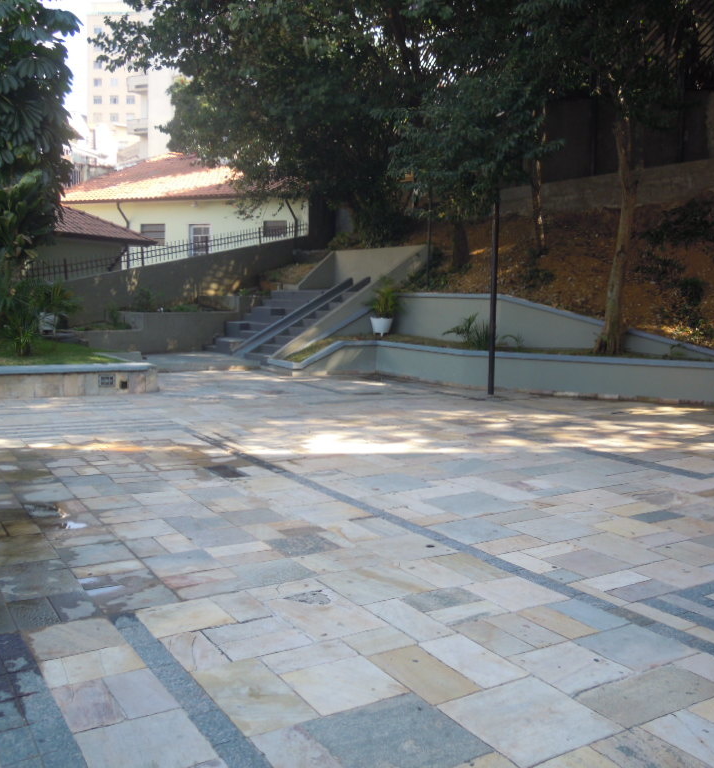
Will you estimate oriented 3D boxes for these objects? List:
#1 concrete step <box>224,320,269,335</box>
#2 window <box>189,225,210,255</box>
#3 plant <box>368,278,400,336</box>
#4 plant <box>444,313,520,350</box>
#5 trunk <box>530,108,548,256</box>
[{"bbox_3d":[-2.683,-1.412,21.084,0.330,0.250,2.700,-4,7,-30],"label":"concrete step"},{"bbox_3d":[-5.593,-5.110,29.600,0.900,1.200,0.120,2,6,18],"label":"window"},{"bbox_3d":[0.605,-1.739,18.900,0.780,1.360,0.750,0,6,0],"label":"plant"},{"bbox_3d":[2.330,-0.982,15.500,1.420,0.740,1.100,0,6,0],"label":"plant"},{"bbox_3d":[3.944,-4.379,18.000,0.360,3.250,0.340,1,6,12],"label":"trunk"}]

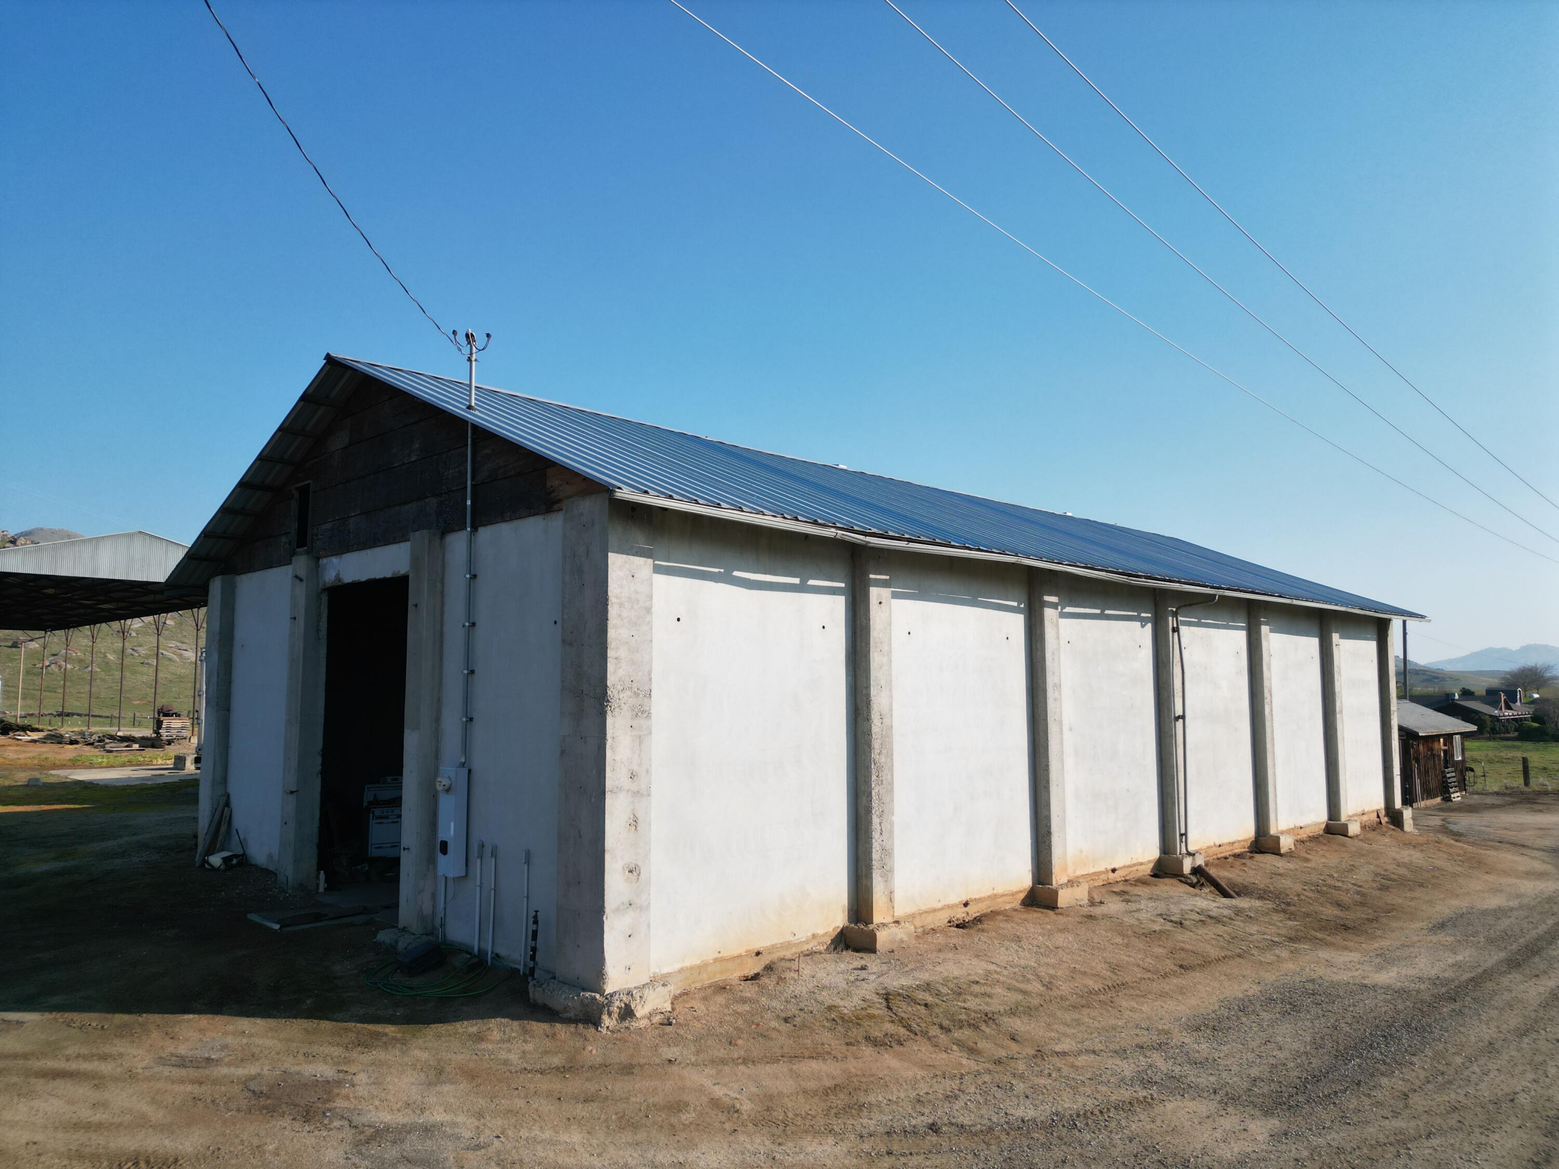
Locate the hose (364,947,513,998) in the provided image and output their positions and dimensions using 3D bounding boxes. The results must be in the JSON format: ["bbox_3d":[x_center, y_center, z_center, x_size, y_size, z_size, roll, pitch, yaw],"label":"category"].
[{"bbox_3d":[-3.664,4.150,11.616,1.192,0.121,1.919,6,-8,-44],"label":"hose"}]

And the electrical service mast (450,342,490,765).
[{"bbox_3d":[-3.696,-0.485,12.906,0.364,5.303,0.283,6,-8,-44],"label":"electrical service mast"}]

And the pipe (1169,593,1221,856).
[{"bbox_3d":[7.101,2.353,18.220,0.151,4.394,0.788,6,-8,-44],"label":"pipe"}]

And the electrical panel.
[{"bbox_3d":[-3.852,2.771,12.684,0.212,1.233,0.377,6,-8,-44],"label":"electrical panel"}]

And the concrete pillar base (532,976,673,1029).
[{"bbox_3d":[-1.773,4.029,10.662,0.859,0.333,1.232,6,-8,-44],"label":"concrete pillar base"}]

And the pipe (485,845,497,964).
[{"bbox_3d":[-3.196,3.561,12.008,0.071,1.293,0.071,6,-8,-44],"label":"pipe"}]

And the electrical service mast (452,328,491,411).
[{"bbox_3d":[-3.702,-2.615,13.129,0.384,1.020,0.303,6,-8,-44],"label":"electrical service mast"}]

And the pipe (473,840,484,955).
[{"bbox_3d":[-3.401,3.537,12.221,0.071,1.273,0.071,6,-8,-44],"label":"pipe"}]

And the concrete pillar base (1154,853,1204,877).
[{"bbox_3d":[6.826,4.714,18.328,0.768,0.273,0.414,6,-8,-44],"label":"concrete pillar base"}]

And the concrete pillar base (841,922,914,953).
[{"bbox_3d":[1.208,4.185,12.918,0.707,0.268,0.465,6,-8,-44],"label":"concrete pillar base"}]

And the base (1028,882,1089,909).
[{"bbox_3d":[4.049,4.464,15.625,0.818,0.273,0.460,6,-8,-44],"label":"base"}]

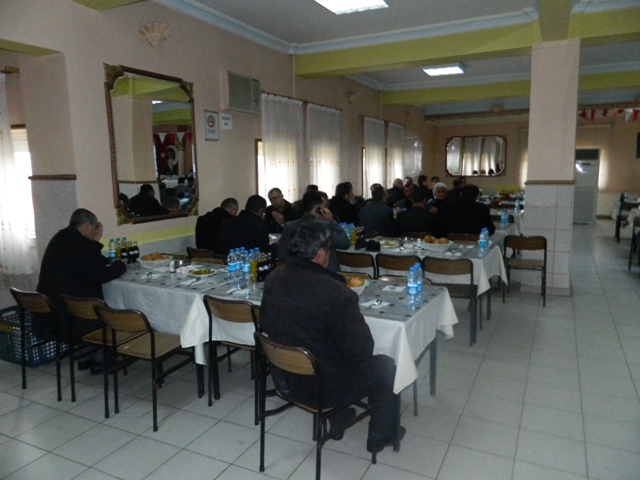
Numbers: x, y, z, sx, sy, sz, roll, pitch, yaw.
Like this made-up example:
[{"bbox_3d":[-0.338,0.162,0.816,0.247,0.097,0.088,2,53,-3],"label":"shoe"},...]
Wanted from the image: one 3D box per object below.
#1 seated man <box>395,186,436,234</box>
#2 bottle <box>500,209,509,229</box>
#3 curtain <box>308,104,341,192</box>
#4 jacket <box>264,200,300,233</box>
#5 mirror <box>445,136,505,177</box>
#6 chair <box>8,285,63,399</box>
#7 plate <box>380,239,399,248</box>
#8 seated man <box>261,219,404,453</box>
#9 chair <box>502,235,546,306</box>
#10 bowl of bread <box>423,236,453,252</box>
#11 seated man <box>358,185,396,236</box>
[{"bbox_3d":[1.322,-0.051,6.160,0.520,1.310,0.800,3,9,27],"label":"seated man"},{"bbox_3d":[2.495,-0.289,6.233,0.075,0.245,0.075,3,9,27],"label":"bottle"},{"bbox_3d":[0.127,-1.483,8.654,0.140,1.980,1.430,3,9,27],"label":"curtain"},{"bbox_3d":[-0.476,-0.175,6.027,0.500,0.660,0.400,2,9,27],"label":"jacket"},{"bbox_3d":[4.722,-2.517,14.059,1.760,1.160,0.060,3,9,27],"label":"mirror"},{"bbox_3d":[-1.928,0.704,3.467,0.440,0.770,0.520,3,9,27],"label":"chair"},{"bbox_3d":[0.741,0.048,4.928,0.215,0.045,0.215,-2,8,0],"label":"plate"},{"bbox_3d":[0.078,0.524,2.431,0.780,1.310,0.600,-9,11,-43],"label":"seated man"},{"bbox_3d":[2.395,0.323,5.369,0.445,0.765,0.500,2,9,25],"label":"chair"},{"bbox_3d":[1.131,0.040,4.464,0.290,0.110,0.240,0,9,13],"label":"bowl of bread"},{"bbox_3d":[0.804,-0.051,6.099,0.540,1.330,0.740,3,10,30],"label":"seated man"}]

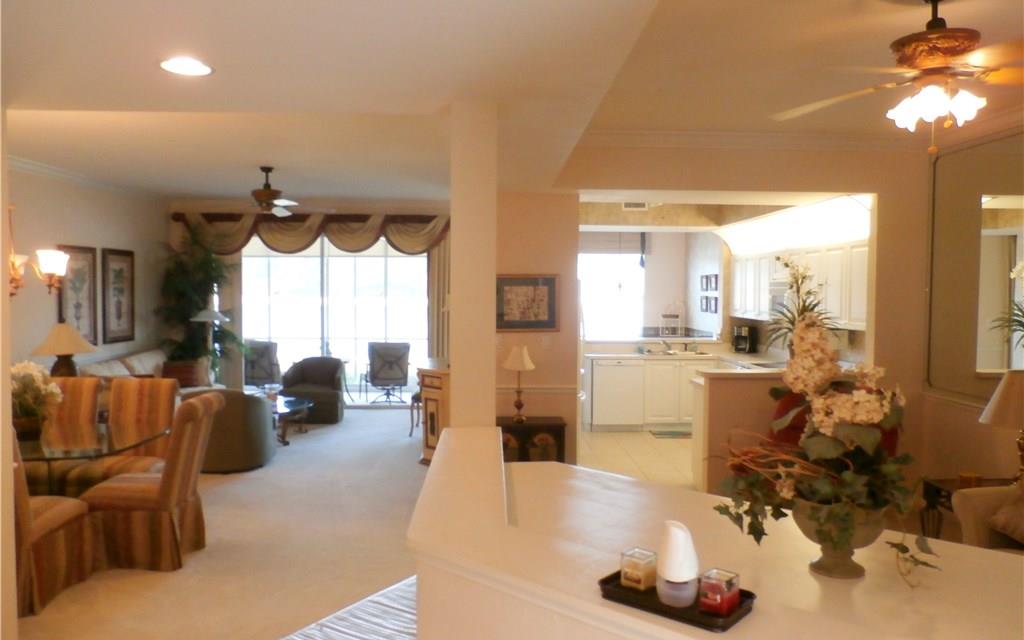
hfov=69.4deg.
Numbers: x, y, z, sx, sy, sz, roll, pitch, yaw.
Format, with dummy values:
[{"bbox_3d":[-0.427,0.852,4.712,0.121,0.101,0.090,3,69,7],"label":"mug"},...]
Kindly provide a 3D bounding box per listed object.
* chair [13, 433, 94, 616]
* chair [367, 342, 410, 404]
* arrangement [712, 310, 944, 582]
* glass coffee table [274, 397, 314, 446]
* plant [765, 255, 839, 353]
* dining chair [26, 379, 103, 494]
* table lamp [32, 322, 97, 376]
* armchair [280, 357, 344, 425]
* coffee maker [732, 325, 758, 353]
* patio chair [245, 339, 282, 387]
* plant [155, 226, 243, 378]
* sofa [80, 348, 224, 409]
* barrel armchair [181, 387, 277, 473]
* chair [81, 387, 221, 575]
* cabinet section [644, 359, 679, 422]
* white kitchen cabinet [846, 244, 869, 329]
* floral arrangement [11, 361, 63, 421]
[{"bbox_3d":[-2.585,0.965,3.856,0.480,0.980,0.640,0,2,-3],"label":"chair"},{"bbox_3d":[-1.870,0.792,11.242,0.640,0.950,0.720,0,2,-6],"label":"chair"},{"bbox_3d":[0.604,0.233,1.459,0.420,0.500,0.340,0,2,0],"label":"arrangement"},{"bbox_3d":[-2.756,1.093,8.243,1.100,0.420,1.150,0,2,0],"label":"glass coffee table"},{"bbox_3d":[2.130,-0.074,5.500,0.540,0.850,0.500,0,2,0],"label":"plant"},{"bbox_3d":[-3.205,0.912,5.285,0.470,0.980,0.640,0,2,-18],"label":"dining chair"},{"bbox_3d":[-4.220,0.393,6.972,0.580,0.740,0.580,0,2,0],"label":"table lamp"},{"bbox_3d":[-2.534,0.874,9.536,0.780,0.770,0.800,0,2,-3],"label":"armchair"},{"bbox_3d":[2.820,0.251,8.948,0.210,0.330,0.250,2,3,43],"label":"coffee maker"},{"bbox_3d":[-4.034,0.761,11.584,0.660,0.960,0.720,1,2,12],"label":"patio chair"},{"bbox_3d":[-4.000,-0.010,9.458,1.050,2.400,1.000,0,2,0],"label":"plant"},{"bbox_3d":[-4.054,0.846,8.235,0.970,0.900,2.200,0,2,1],"label":"sofa"},{"bbox_3d":[-2.675,0.970,7.028,0.860,0.750,0.820,0,2,0],"label":"barrel armchair"},{"bbox_3d":[-2.235,0.997,4.695,0.700,1.010,0.470,0,2,-2],"label":"chair"},{"bbox_3d":[1.764,0.825,8.990,0.420,0.730,0.590,0,2,-1],"label":"cabinet section"},{"bbox_3d":[3.120,-0.311,6.323,0.320,0.770,0.420,0,2,-3],"label":"white kitchen cabinet"},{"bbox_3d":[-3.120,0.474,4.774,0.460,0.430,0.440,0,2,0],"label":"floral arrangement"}]

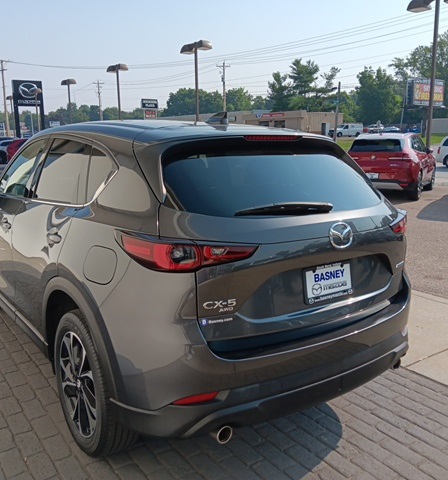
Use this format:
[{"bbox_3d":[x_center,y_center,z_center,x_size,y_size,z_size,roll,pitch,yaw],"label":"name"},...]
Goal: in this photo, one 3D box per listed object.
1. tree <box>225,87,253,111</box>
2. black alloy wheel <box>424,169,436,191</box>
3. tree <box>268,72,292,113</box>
[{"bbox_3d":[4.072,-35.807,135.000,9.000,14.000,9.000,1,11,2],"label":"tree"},{"bbox_3d":[6.149,-1.862,14.357,0.250,0.740,0.740,6,13,29],"label":"black alloy wheel"},{"bbox_3d":[11.565,-28.480,101.317,5.400,13.000,5.400,0,12,0],"label":"tree"}]

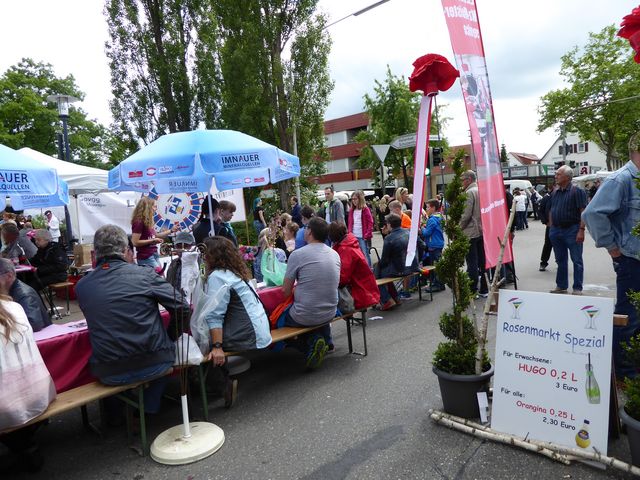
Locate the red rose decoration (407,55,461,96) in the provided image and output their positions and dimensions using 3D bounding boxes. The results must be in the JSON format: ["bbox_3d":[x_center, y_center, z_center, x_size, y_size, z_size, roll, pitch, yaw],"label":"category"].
[{"bbox_3d":[0.743,-1.068,3.000,0.340,0.250,0.340,-5,4,0],"label":"red rose decoration"}]

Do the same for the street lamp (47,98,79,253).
[{"bbox_3d":[-7.018,-1.596,13.085,0.950,4.900,0.950,-3,4,0],"label":"street lamp"}]

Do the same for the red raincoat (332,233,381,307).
[{"bbox_3d":[0.332,0.284,4.450,0.500,0.720,0.500,-7,6,-43],"label":"red raincoat"}]

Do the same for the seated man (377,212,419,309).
[{"bbox_3d":[0.893,0.291,6.082,0.500,1.280,0.680,-7,6,-38],"label":"seated man"}]

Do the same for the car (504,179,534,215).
[{"bbox_3d":[10.942,-2.171,26.125,1.950,2.000,4.600,-1,5,23],"label":"car"}]

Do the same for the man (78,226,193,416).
[{"bbox_3d":[-1.259,0.613,2.949,0.620,1.360,0.800,-6,5,-30],"label":"man"}]

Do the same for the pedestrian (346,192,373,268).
[{"bbox_3d":[0.703,0.064,7.251,0.500,1.680,0.320,-3,4,24],"label":"pedestrian"}]

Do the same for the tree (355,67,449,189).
[{"bbox_3d":[4.305,-4.474,23.000,4.700,8.320,4.700,-5,3,0],"label":"tree"}]

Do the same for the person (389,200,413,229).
[{"bbox_3d":[1.300,0.146,7.600,0.680,1.360,0.500,-4,4,18],"label":"person"}]

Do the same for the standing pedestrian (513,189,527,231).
[{"bbox_3d":[7.802,-1.201,18.038,0.480,1.650,0.340,-2,5,20],"label":"standing pedestrian"}]

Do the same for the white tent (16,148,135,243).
[{"bbox_3d":[-6.291,-0.542,10.181,3.000,3.150,3.000,-5,5,-17],"label":"white tent"}]

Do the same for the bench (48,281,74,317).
[{"bbox_3d":[-4.989,1.113,7.130,0.250,0.480,2.200,-2,5,44],"label":"bench"}]

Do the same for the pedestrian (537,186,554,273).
[{"bbox_3d":[4.458,-0.260,8.900,0.500,1.700,0.360,-4,4,21],"label":"pedestrian"}]

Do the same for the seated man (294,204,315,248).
[{"bbox_3d":[-0.050,0.368,5.550,0.520,1.380,0.720,-7,4,-30],"label":"seated man"}]

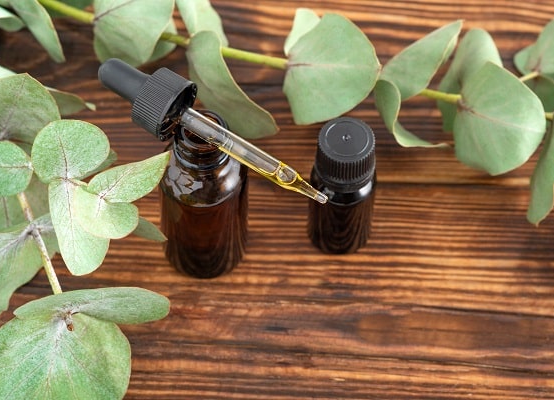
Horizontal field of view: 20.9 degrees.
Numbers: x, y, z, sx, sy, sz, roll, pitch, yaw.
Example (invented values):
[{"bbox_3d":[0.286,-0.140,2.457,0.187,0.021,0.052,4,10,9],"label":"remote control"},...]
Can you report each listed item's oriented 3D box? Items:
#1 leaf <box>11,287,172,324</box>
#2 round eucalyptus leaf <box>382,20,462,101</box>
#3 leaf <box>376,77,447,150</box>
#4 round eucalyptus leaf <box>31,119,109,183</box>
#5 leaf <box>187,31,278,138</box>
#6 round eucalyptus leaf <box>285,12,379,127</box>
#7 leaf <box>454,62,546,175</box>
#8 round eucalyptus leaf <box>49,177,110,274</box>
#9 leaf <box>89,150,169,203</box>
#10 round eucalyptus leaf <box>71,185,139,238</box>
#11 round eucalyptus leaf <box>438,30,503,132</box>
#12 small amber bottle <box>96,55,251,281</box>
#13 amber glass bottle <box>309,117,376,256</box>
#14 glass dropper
[{"bbox_3d":[-0.066,0.037,0.532,0.056,0.027,0.007,-1,58,-5],"label":"leaf"},{"bbox_3d":[0.061,-0.059,0.629,0.040,0.009,0.021,-35,66,8],"label":"round eucalyptus leaf"},{"bbox_3d":[0.056,-0.036,0.624,0.037,0.012,0.019,45,46,1],"label":"leaf"},{"bbox_3d":[-0.076,-0.018,0.553,0.029,0.006,0.027,-6,60,-11],"label":"round eucalyptus leaf"},{"bbox_3d":[-0.018,-0.049,0.623,0.022,0.011,0.050,-34,82,-7],"label":"leaf"},{"bbox_3d":[0.024,-0.054,0.626,0.040,0.011,0.048,1,79,1],"label":"round eucalyptus leaf"},{"bbox_3d":[0.090,-0.031,0.607,0.037,0.011,0.044,21,80,9],"label":"leaf"},{"bbox_3d":[-0.072,0.010,0.543,0.024,0.006,0.036,-6,78,-9],"label":"round eucalyptus leaf"},{"bbox_3d":[-0.054,-0.008,0.547,0.030,0.006,0.021,-34,49,-9],"label":"leaf"},{"bbox_3d":[-0.062,0.005,0.551,0.023,0.006,0.021,-7,76,-6],"label":"round eucalyptus leaf"},{"bbox_3d":[0.081,-0.049,0.624,0.030,0.012,0.043,25,98,39],"label":"round eucalyptus leaf"},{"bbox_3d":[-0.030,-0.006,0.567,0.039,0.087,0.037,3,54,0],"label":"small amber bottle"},{"bbox_3d":[0.026,-0.005,0.577,0.025,0.060,0.025,2,55,0],"label":"amber glass bottle"},{"bbox_3d":[-0.023,-0.024,0.529,0.099,0.023,0.023,31,60,16],"label":"glass dropper"}]

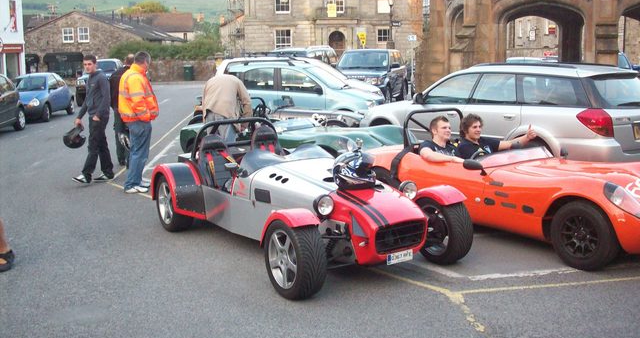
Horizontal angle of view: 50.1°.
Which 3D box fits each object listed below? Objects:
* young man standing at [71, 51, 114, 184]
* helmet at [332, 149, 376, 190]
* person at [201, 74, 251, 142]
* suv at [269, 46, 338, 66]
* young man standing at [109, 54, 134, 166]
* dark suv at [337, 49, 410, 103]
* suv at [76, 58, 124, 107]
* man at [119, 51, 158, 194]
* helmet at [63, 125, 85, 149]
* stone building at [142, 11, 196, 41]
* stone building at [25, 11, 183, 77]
[{"bbox_3d":[-3.221,-0.695,9.548,0.620,1.770,0.560,-7,11,-33],"label":"young man standing"},{"bbox_3d":[0.272,0.004,5.400,0.340,0.270,0.260,2,10,20],"label":"helmet"},{"bbox_3d":[-1.182,-0.544,9.324,0.560,1.480,0.700,3,10,25],"label":"person"},{"bbox_3d":[-0.950,-3.864,26.800,1.850,1.830,4.600,3,10,25],"label":"suv"},{"bbox_3d":[-3.089,-0.907,10.789,0.560,1.790,0.450,3,10,20],"label":"young man standing"},{"bbox_3d":[1.700,-2.898,22.000,1.950,1.830,4.750,2,9,16],"label":"dark suv"},{"bbox_3d":[-9.050,-3.631,28.400,1.800,1.800,4.600,-3,9,-16],"label":"suv"},{"bbox_3d":[-2.390,-0.601,8.817,0.500,1.790,0.560,-2,9,-7],"label":"man"},{"bbox_3d":[-3.499,-0.449,9.750,0.340,0.260,0.250,-29,6,17],"label":"helmet"},{"bbox_3d":[-20.539,-17.147,91.047,8.500,7.000,6.500,0,9,6],"label":"stone building"},{"bbox_3d":[-20.002,-11.497,64.011,13.400,5.830,9.000,2,9,16],"label":"stone building"}]

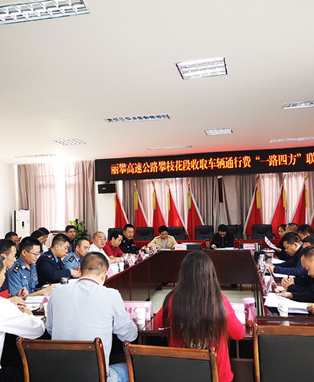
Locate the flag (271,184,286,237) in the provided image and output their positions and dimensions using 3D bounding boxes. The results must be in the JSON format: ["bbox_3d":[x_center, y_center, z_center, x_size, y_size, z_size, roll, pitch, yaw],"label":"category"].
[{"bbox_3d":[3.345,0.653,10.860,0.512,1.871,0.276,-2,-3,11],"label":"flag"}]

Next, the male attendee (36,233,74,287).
[{"bbox_3d":[-1.094,1.150,4.572,0.670,1.290,0.512,-2,-3,11],"label":"male attendee"}]

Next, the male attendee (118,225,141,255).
[{"bbox_3d":[-0.469,1.303,7.809,0.720,1.280,0.520,-4,-4,44],"label":"male attendee"}]

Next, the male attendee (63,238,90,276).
[{"bbox_3d":[-0.918,1.210,5.126,0.750,1.230,0.520,-3,-3,29],"label":"male attendee"}]

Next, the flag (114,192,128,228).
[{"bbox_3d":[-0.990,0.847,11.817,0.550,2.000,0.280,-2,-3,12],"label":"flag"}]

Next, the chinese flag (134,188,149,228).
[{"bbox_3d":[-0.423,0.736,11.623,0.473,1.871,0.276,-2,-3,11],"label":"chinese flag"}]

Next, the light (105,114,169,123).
[{"bbox_3d":[-0.386,-1.420,7.665,1.220,0.070,0.320,-2,-3,12],"label":"light"}]

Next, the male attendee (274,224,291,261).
[{"bbox_3d":[2.019,1.115,6.021,0.720,1.200,0.480,-2,-3,6],"label":"male attendee"}]

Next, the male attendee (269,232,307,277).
[{"bbox_3d":[1.760,1.121,4.701,0.780,1.230,0.520,-2,-3,6],"label":"male attendee"}]

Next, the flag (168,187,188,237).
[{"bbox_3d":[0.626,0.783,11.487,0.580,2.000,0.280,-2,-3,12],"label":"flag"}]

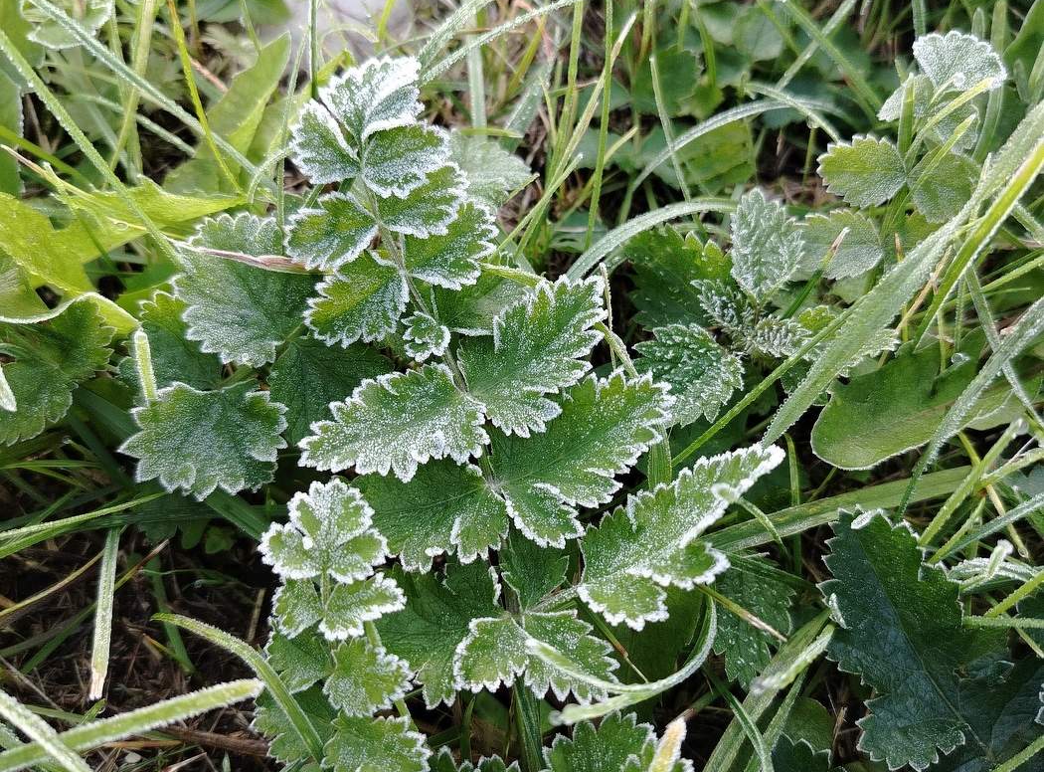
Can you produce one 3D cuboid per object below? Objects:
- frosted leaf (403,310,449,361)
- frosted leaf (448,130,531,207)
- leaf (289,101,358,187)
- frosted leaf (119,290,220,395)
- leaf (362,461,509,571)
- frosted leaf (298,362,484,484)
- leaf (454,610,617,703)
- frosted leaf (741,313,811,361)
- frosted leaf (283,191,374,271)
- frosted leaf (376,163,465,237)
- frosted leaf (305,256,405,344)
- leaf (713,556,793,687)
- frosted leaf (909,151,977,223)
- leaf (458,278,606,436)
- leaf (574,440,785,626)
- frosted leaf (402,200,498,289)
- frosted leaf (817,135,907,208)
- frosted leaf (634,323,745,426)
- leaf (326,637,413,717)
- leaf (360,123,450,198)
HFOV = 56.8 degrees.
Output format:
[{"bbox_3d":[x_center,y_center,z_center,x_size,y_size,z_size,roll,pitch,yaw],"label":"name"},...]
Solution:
[{"bbox_3d":[-0.039,-0.021,0.395,0.019,0.009,0.020,-17,67,0],"label":"frosted leaf"},{"bbox_3d":[-0.019,-0.109,0.476,0.042,0.014,0.059,-19,58,-20],"label":"frosted leaf"},{"bbox_3d":[-0.085,-0.102,0.410,0.058,0.014,0.036,35,66,30],"label":"leaf"},{"bbox_3d":[-0.164,-0.020,0.455,0.055,0.015,0.083,-36,57,-19],"label":"frosted leaf"},{"bbox_3d":[-0.036,0.052,0.406,0.058,0.018,0.060,-11,53,-5],"label":"leaf"},{"bbox_3d":[-0.050,0.014,0.382,0.075,0.020,0.041,-13,63,5],"label":"frosted leaf"},{"bbox_3d":[0.005,0.103,0.370,0.061,0.014,0.033,-5,74,-2],"label":"leaf"},{"bbox_3d":[0.123,-0.023,0.467,0.033,0.012,0.020,24,56,5],"label":"frosted leaf"},{"bbox_3d":[-0.081,-0.065,0.410,0.040,0.014,0.029,-11,63,7],"label":"frosted leaf"},{"bbox_3d":[-0.038,-0.070,0.375,0.039,0.013,0.024,-27,83,-8],"label":"frosted leaf"},{"bbox_3d":[-0.062,-0.033,0.365,0.042,0.014,0.040,-28,81,-11],"label":"frosted leaf"},{"bbox_3d":[0.096,0.098,0.401,0.034,0.015,0.056,-13,88,-8],"label":"leaf"},{"bbox_3d":[0.223,-0.104,0.506,0.040,0.010,0.039,9,64,-4],"label":"frosted leaf"},{"bbox_3d":[0.011,-0.011,0.350,0.067,0.018,0.046,-39,78,-9],"label":"leaf"},{"bbox_3d":[0.066,0.054,0.377,0.101,0.026,0.046,-31,61,-11],"label":"leaf"},{"bbox_3d":[-0.026,-0.051,0.369,0.041,0.013,0.028,-28,81,-8],"label":"frosted leaf"},{"bbox_3d":[0.162,-0.103,0.460,0.041,0.012,0.036,15,84,14],"label":"frosted leaf"},{"bbox_3d":[0.065,-0.004,0.386,0.043,0.017,0.047,-38,74,-5],"label":"frosted leaf"},{"bbox_3d":[-0.051,0.096,0.320,0.027,0.012,0.024,8,64,-1],"label":"leaf"},{"bbox_3d":[-0.049,-0.097,0.411,0.042,0.014,0.046,-15,57,-17],"label":"leaf"}]

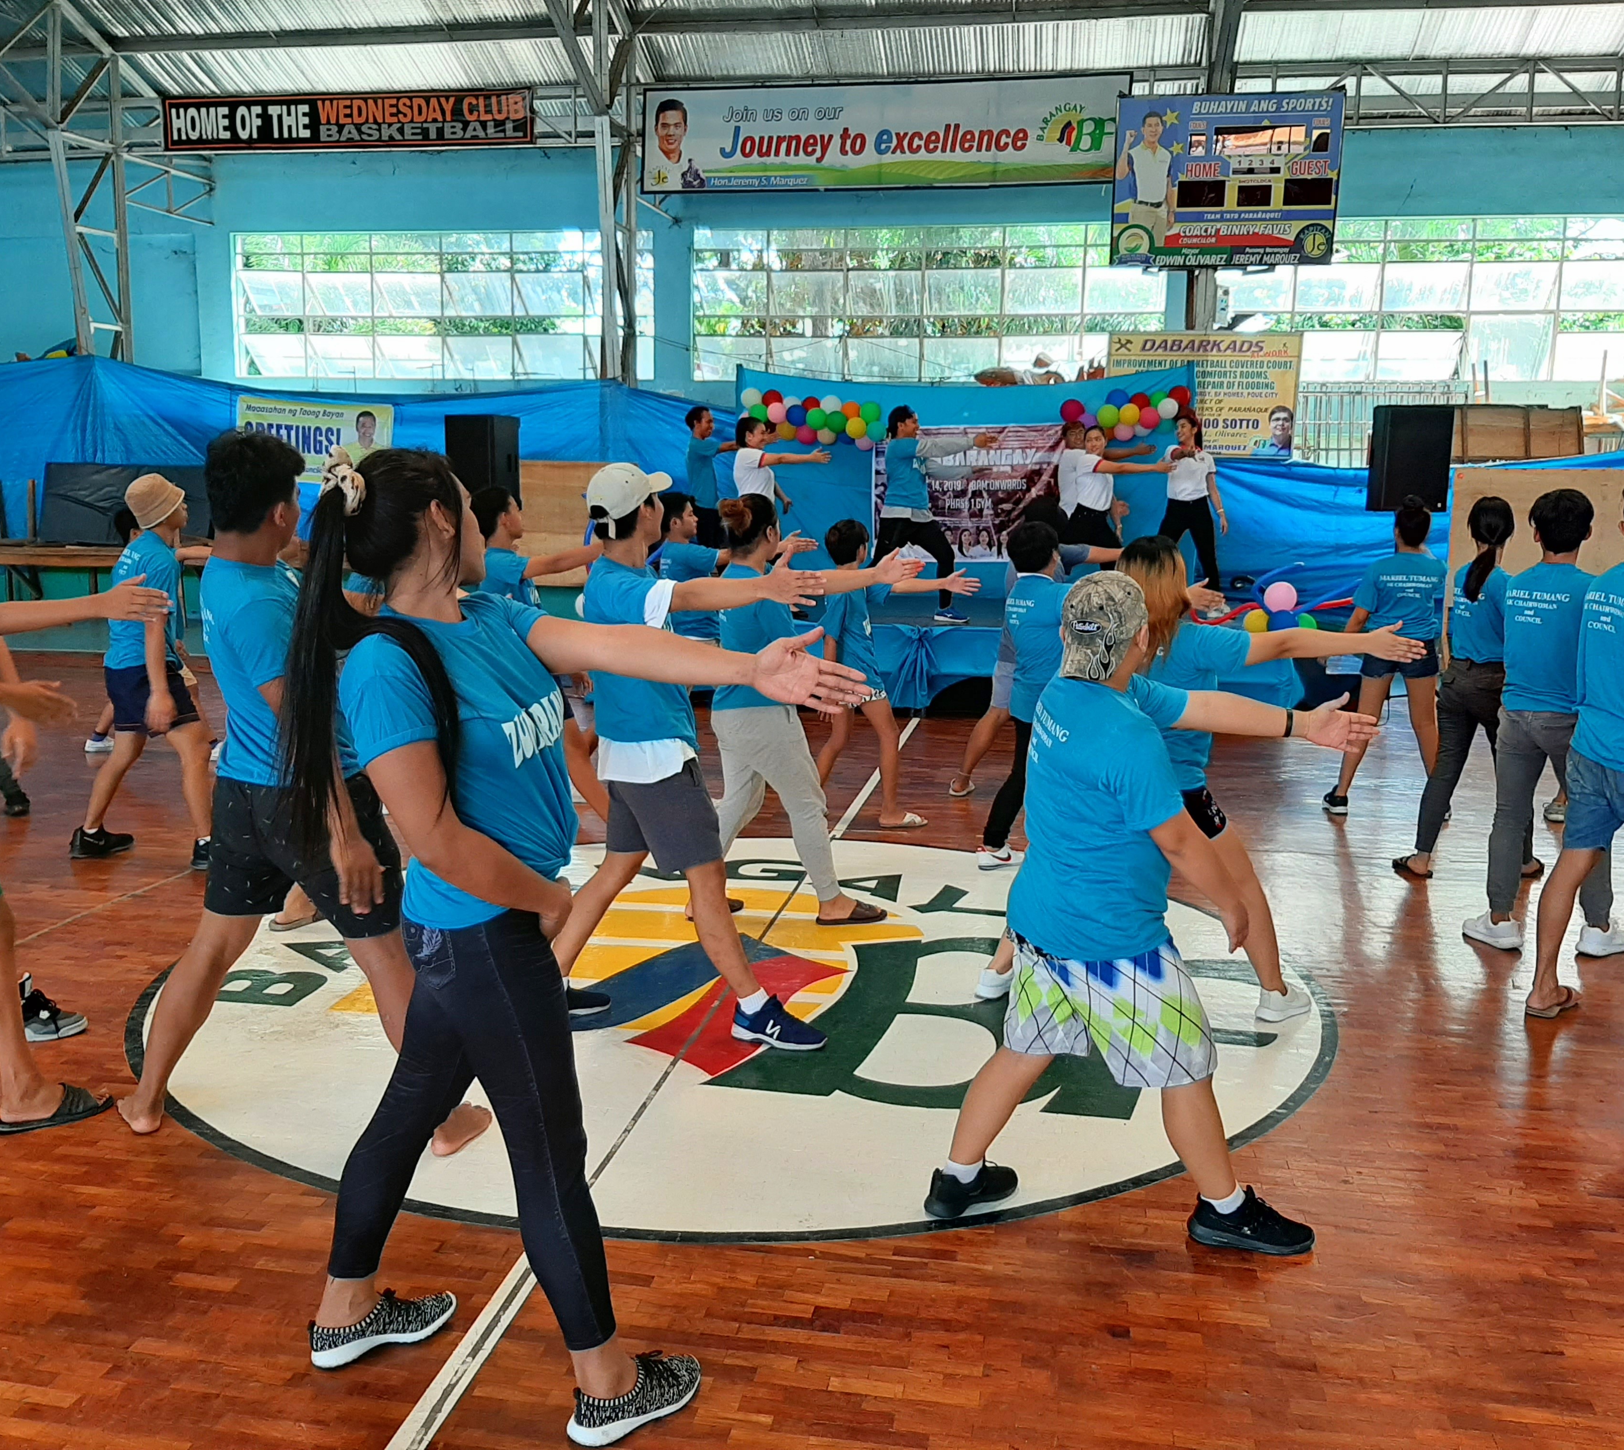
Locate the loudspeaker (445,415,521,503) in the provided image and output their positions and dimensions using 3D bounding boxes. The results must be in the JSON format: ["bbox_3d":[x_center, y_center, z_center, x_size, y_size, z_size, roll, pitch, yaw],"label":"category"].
[{"bbox_3d":[-2.367,-1.892,10.485,0.410,0.690,0.380,3,9,17],"label":"loudspeaker"}]

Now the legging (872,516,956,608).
[{"bbox_3d":[0.625,-1.178,10.440,0.820,0.700,0.400,1,9,-2],"label":"legging"}]

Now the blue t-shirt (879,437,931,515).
[{"bbox_3d":[0.662,-1.781,10.349,0.300,0.540,0.420,3,9,13],"label":"blue t-shirt"}]

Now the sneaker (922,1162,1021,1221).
[{"bbox_3d":[0.337,0.965,3.071,0.240,0.108,0.095,-5,10,-33],"label":"sneaker"}]

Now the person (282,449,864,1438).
[{"bbox_3d":[-0.380,0.341,2.348,0.900,1.540,0.520,1,9,0],"label":"person"}]

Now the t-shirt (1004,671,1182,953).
[{"bbox_3d":[0.561,0.190,2.884,0.310,0.580,0.430,-4,10,-28],"label":"t-shirt"}]

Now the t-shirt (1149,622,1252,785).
[{"bbox_3d":[1.089,-0.059,4.229,0.350,0.510,0.410,-3,9,-25],"label":"t-shirt"}]

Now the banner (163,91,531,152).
[{"bbox_3d":[-4.313,-5.626,13.505,3.600,0.470,0.060,2,9,9],"label":"banner"}]

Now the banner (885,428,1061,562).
[{"bbox_3d":[1.337,-1.939,12.304,1.590,1.120,0.040,2,9,10],"label":"banner"}]

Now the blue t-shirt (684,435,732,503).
[{"bbox_3d":[-0.838,-1.980,11.432,0.330,0.600,0.450,1,9,5],"label":"blue t-shirt"}]

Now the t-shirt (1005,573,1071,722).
[{"bbox_3d":[1.035,-0.320,5.967,0.320,0.600,0.430,-2,9,-20],"label":"t-shirt"}]

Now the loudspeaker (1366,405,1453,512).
[{"bbox_3d":[4.061,-1.803,9.859,0.425,0.700,0.390,1,9,3],"label":"loudspeaker"}]

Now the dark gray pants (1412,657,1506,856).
[{"bbox_3d":[2.710,0.133,5.928,0.450,0.820,0.380,8,11,39],"label":"dark gray pants"}]

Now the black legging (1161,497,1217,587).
[{"bbox_3d":[2.765,-1.282,10.874,0.580,0.820,0.300,2,9,10],"label":"black legging"}]

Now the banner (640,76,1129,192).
[{"bbox_3d":[0.659,-5.775,14.211,4.790,0.980,0.060,2,9,10],"label":"banner"}]

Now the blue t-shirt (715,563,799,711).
[{"bbox_3d":[-0.203,-0.316,5.153,0.270,0.550,0.410,-3,9,-24],"label":"blue t-shirt"}]

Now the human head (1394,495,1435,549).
[{"bbox_3d":[2.943,-0.993,7.100,0.185,0.255,0.220,1,9,-1],"label":"human head"}]

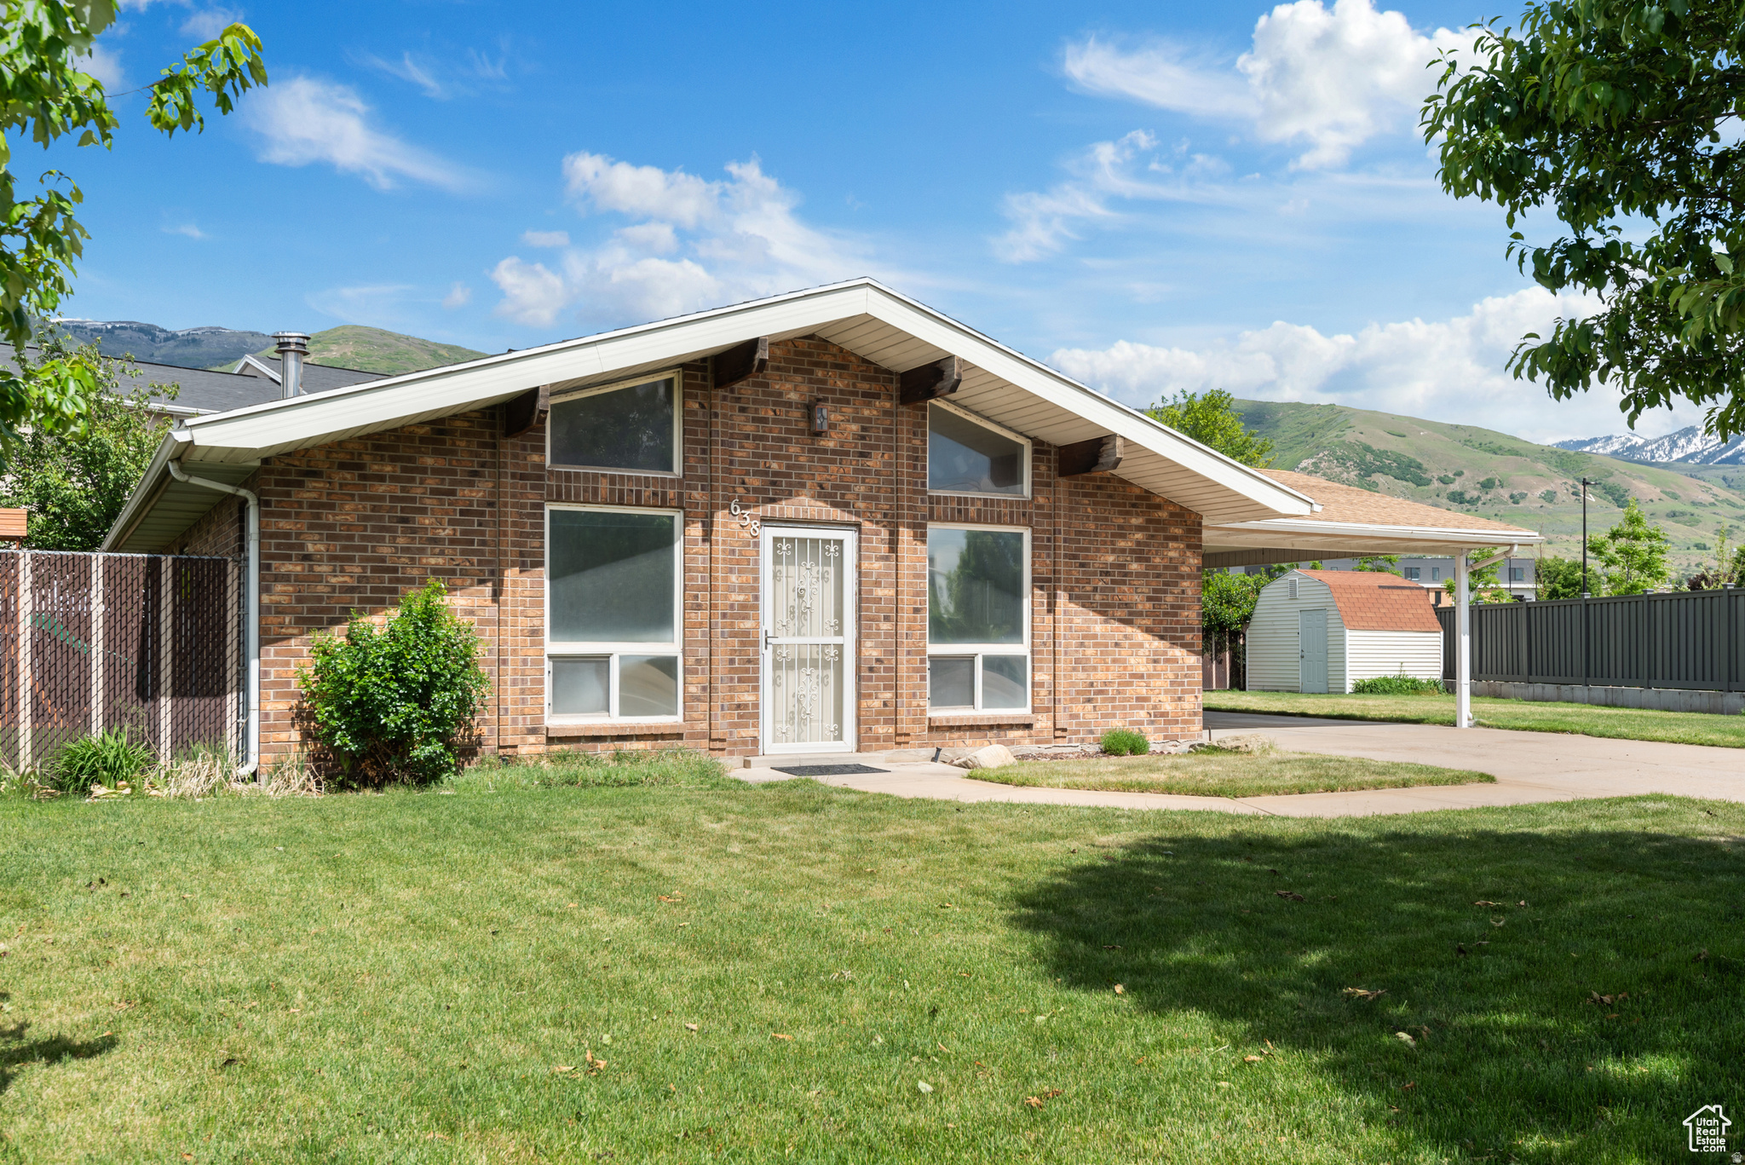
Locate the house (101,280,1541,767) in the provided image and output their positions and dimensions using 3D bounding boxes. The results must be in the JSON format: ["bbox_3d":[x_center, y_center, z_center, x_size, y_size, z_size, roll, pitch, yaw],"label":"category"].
[{"bbox_3d":[-1.537,-0.176,19.860,15.445,4.198,14.200,1,-2,-29],"label":"house"}]

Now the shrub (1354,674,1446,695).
[{"bbox_3d":[12.563,2.393,34.227,2.750,0.480,0.750,1,-2,-29],"label":"shrub"}]

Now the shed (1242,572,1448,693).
[{"bbox_3d":[11.668,1.208,36.023,3.299,2.969,3.248,1,-2,-29],"label":"shed"}]

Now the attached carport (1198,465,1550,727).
[{"bbox_3d":[4.195,0.145,20.009,5.302,3.570,7.350,1,-2,-29],"label":"attached carport"}]

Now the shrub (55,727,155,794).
[{"bbox_3d":[-5.435,1.250,10.300,0.680,0.480,0.620,1,-2,-29],"label":"shrub"}]

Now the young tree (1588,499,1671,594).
[{"bbox_3d":[23.430,0.326,45.000,2.600,5.840,2.600,1,-2,-29],"label":"young tree"}]

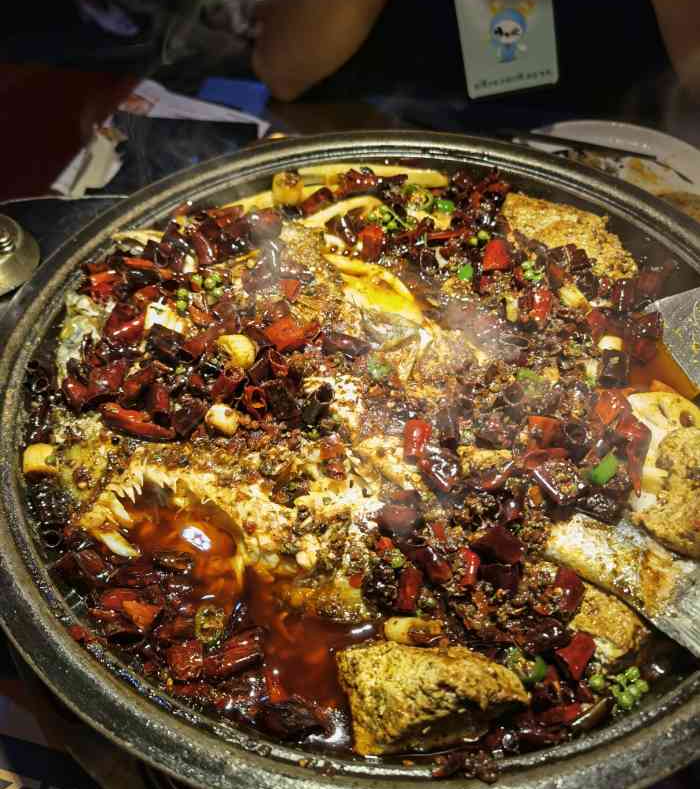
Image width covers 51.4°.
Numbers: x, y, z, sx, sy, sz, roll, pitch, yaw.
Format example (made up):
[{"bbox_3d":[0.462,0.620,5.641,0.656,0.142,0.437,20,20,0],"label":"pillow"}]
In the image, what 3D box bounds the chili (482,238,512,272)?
[{"bbox_3d":[0.088,-0.084,0.437,0.015,0.011,0.017,9,52,8],"label":"chili"}]

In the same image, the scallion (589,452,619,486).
[{"bbox_3d":[0.120,0.035,0.342,0.009,0.005,0.015,36,60,26],"label":"scallion"}]

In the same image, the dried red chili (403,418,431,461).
[{"bbox_3d":[0.032,0.021,0.348,0.013,0.011,0.017,5,52,5],"label":"dried red chili"}]

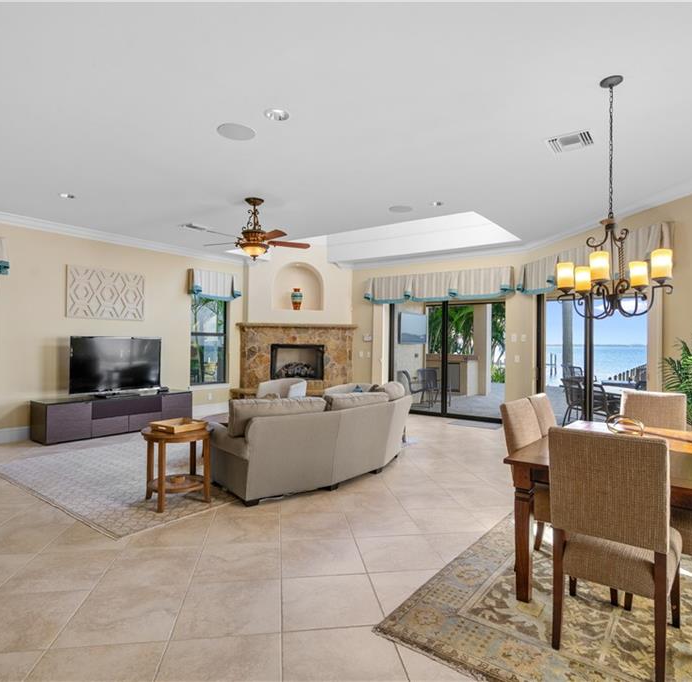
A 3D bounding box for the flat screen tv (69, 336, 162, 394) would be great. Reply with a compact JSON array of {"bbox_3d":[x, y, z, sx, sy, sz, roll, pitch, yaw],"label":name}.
[{"bbox_3d":[-3.668,0.405,7.342,0.140,0.880,1.450,0,-1,37],"label":"flat screen tv"}]

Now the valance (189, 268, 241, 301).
[{"bbox_3d":[-2.484,-1.028,8.681,0.140,0.530,1.100,0,0,37],"label":"valance"}]

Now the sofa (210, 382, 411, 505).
[{"bbox_3d":[-0.263,0.982,5.043,1.240,0.900,2.500,0,-1,37],"label":"sofa"}]

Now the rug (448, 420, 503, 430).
[{"bbox_3d":[2.228,1.439,7.758,0.880,0.012,0.475,0,0,36],"label":"rug"}]

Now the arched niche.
[{"bbox_3d":[-1.051,-1.187,10.115,1.100,1.050,0.400,0,-1,-12],"label":"arched niche"}]

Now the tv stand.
[{"bbox_3d":[-3.435,1.115,6.922,0.510,0.520,2.160,0,0,37],"label":"tv stand"}]

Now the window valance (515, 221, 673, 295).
[{"bbox_3d":[3.134,-0.975,6.125,0.140,0.520,2.910,1,0,-8],"label":"window valance"}]

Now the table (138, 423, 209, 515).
[{"bbox_3d":[-1.455,1.058,3.895,0.570,0.620,0.570,0,0,38],"label":"table"}]

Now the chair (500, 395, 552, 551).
[{"bbox_3d":[1.362,0.908,2.811,0.630,1.010,0.470,0,0,38],"label":"chair"}]

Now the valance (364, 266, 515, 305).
[{"bbox_3d":[1.613,-0.979,8.225,2.810,0.520,0.140,0,0,36],"label":"valance"}]

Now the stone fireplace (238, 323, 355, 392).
[{"bbox_3d":[-1.044,0.558,9.673,2.500,1.800,0.650,0,-1,-12],"label":"stone fireplace"}]

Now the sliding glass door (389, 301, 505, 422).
[{"bbox_3d":[1.876,0.267,8.640,2.480,2.360,0.130,0,0,36],"label":"sliding glass door"}]

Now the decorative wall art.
[{"bbox_3d":[-3.906,-0.758,7.460,0.050,0.810,1.230,0,-1,37],"label":"decorative wall art"}]

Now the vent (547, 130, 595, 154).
[{"bbox_3d":[1.854,-1.625,3.752,0.330,0.020,0.330,0,0,38],"label":"vent"}]

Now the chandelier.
[{"bbox_3d":[1.805,-0.966,3.082,0.800,1.640,0.800,0,-1,37],"label":"chandelier"}]

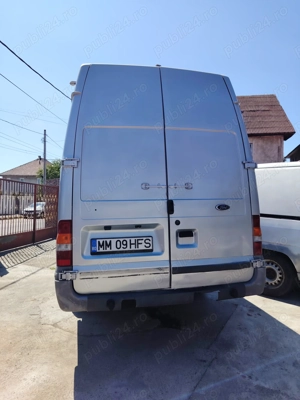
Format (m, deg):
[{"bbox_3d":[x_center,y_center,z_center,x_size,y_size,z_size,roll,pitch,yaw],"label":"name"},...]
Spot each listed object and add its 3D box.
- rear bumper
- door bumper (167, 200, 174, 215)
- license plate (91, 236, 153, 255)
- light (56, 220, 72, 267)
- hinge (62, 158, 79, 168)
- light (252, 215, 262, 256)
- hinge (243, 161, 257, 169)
[{"bbox_3d":[0.157,0.719,2.514,1.929,0.365,0.254,-1,-2,-11],"label":"rear bumper"},{"bbox_3d":[0.187,0.066,2.433,0.059,0.124,0.041,-1,-2,-11],"label":"door bumper"},{"bbox_3d":[-0.235,0.397,2.402,0.530,0.130,0.020,-1,-2,-11],"label":"license plate"},{"bbox_3d":[-0.711,0.367,2.350,0.144,0.391,0.112,-1,-2,-11],"label":"light"},{"bbox_3d":[-0.669,-0.310,2.352,0.147,0.067,0.056,-1,-2,-11],"label":"hinge"},{"bbox_3d":[1.019,0.346,2.679,0.144,0.391,0.112,-1,-2,-11],"label":"light"},{"bbox_3d":[0.963,-0.330,2.668,0.147,0.067,0.056,-1,-2,-11],"label":"hinge"}]

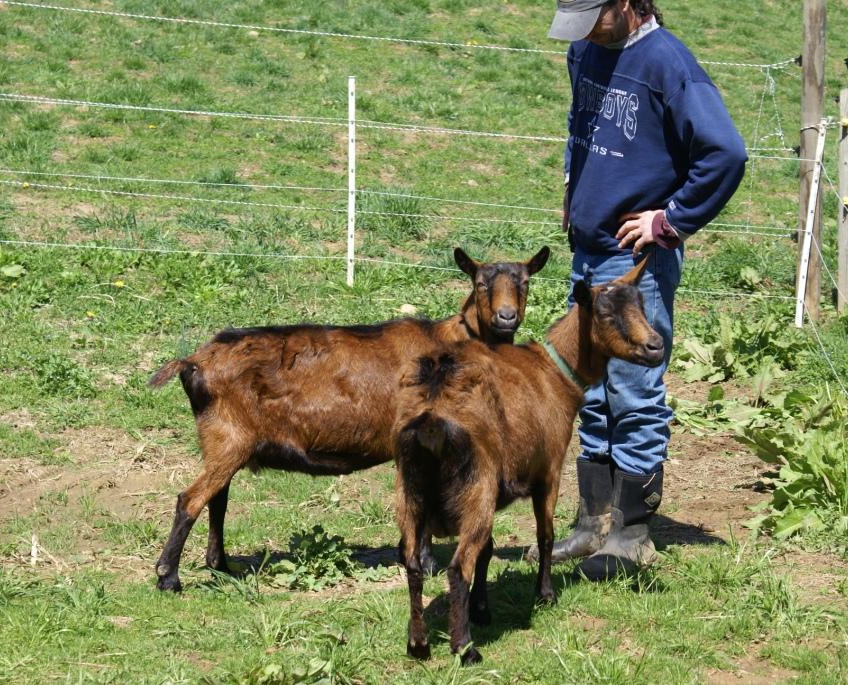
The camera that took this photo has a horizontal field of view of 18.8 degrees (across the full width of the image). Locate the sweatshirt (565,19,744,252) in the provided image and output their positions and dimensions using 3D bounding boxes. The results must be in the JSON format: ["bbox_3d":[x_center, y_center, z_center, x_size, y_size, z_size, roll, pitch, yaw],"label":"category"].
[{"bbox_3d":[0.660,-0.587,7.404,0.360,0.670,0.560,-6,10,-43],"label":"sweatshirt"}]

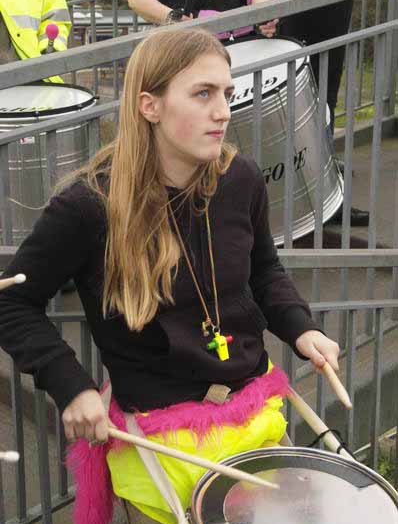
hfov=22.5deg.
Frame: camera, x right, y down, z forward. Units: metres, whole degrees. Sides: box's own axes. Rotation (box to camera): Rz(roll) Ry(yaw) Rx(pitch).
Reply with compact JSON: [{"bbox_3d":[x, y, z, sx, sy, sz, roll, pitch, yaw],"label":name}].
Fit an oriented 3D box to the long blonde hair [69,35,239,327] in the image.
[{"bbox_3d":[-0.078,-0.143,1.730,0.265,0.520,0.240,10,17,35],"label":"long blonde hair"}]

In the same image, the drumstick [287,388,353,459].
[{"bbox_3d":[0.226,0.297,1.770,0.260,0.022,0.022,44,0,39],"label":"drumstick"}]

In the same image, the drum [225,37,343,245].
[{"bbox_3d":[0.173,-0.403,3.404,0.540,0.513,0.540,-28,32,-12],"label":"drum"}]

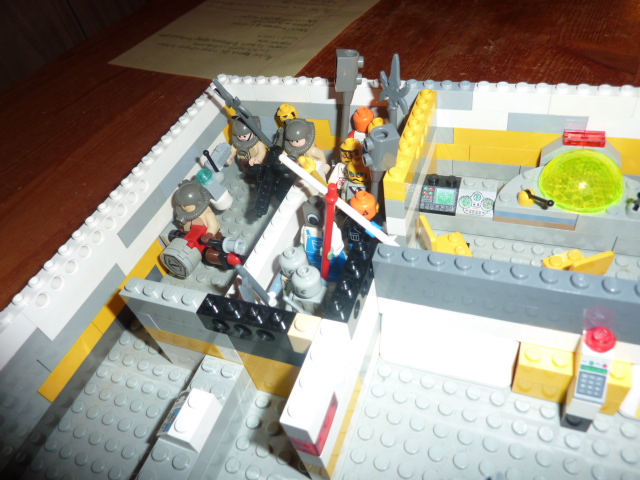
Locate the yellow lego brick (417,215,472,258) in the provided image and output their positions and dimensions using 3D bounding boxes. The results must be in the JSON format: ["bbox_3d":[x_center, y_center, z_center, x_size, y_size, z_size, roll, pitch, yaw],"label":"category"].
[{"bbox_3d":[0.054,0.000,0.196,0.018,0.018,0.016,-14,45,0],"label":"yellow lego brick"}]

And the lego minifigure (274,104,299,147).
[{"bbox_3d":[-0.014,-0.055,0.254,0.023,0.040,0.013,-6,46,8],"label":"lego minifigure"}]

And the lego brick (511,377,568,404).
[{"bbox_3d":[0.075,0.048,0.158,0.016,0.010,0.008,9,50,21],"label":"lego brick"}]

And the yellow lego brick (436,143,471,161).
[{"bbox_3d":[0.067,-0.046,0.232,0.017,0.010,0.008,9,50,21],"label":"yellow lego brick"}]

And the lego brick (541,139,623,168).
[{"bbox_3d":[0.115,-0.039,0.202,0.032,0.010,0.008,9,50,21],"label":"lego brick"}]

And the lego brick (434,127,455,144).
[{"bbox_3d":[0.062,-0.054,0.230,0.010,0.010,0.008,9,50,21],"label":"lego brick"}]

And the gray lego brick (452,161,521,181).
[{"bbox_3d":[0.086,-0.038,0.237,0.032,0.010,0.008,9,50,21],"label":"gray lego brick"}]

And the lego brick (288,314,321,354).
[{"bbox_3d":[-0.004,0.028,0.136,0.008,0.011,0.008,9,50,21],"label":"lego brick"}]

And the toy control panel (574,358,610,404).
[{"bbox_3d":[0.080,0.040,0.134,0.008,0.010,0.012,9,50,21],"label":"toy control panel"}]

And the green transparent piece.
[{"bbox_3d":[0.106,-0.026,0.186,0.032,0.016,0.032,9,50,21],"label":"green transparent piece"}]

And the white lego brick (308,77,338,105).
[{"bbox_3d":[0.002,-0.077,0.236,0.016,0.011,0.008,9,50,21],"label":"white lego brick"}]

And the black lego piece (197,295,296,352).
[{"bbox_3d":[-0.022,0.025,0.145,0.032,0.011,0.008,9,50,21],"label":"black lego piece"}]

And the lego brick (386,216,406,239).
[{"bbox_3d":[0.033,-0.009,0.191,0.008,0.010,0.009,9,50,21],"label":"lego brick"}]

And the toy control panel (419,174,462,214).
[{"bbox_3d":[0.056,-0.021,0.213,0.016,0.011,0.016,9,50,21],"label":"toy control panel"}]

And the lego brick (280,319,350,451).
[{"bbox_3d":[0.000,0.038,0.128,0.008,0.011,0.032,9,50,21],"label":"lego brick"}]

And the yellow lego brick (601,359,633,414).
[{"bbox_3d":[0.090,0.046,0.144,0.008,0.021,0.008,9,50,21],"label":"yellow lego brick"}]

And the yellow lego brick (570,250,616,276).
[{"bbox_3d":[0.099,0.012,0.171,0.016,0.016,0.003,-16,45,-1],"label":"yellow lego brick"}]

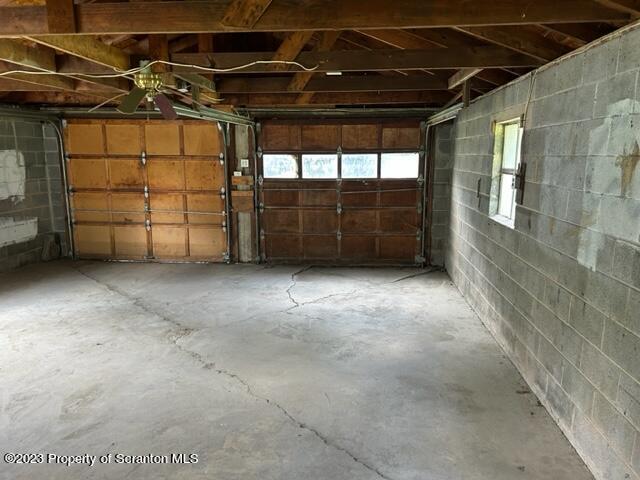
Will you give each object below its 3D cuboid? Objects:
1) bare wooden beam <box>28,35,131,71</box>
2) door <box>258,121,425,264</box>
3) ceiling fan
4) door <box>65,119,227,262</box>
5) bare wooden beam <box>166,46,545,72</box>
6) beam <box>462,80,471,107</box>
[{"bbox_3d":[-1.569,-1.293,3.152,0.045,0.185,1.200,1,10,5],"label":"bare wooden beam"},{"bbox_3d":[0.310,-0.663,7.106,2.440,2.130,0.070,1,10,5],"label":"door"},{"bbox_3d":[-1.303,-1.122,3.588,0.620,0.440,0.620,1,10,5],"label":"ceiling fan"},{"bbox_3d":[-2.638,-0.717,7.363,2.460,2.130,0.070,1,10,5],"label":"door"},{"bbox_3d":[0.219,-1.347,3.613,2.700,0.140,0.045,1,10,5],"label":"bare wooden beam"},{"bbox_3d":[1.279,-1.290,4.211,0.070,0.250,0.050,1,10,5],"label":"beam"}]

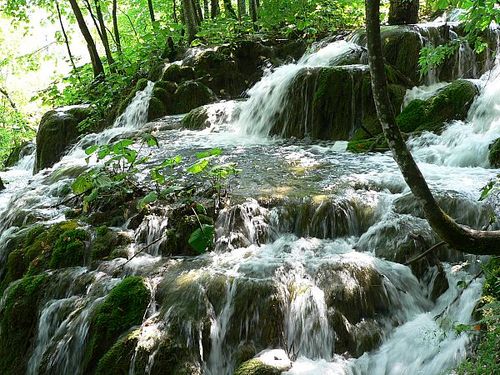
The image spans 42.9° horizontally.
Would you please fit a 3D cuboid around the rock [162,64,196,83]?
[{"bbox_3d":[-0.965,-1.561,8.700,0.451,0.241,0.420,0,11,0],"label":"rock"}]

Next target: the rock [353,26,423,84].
[{"bbox_3d":[1.861,-1.786,8.600,0.919,0.769,0.850,0,11,0],"label":"rock"}]

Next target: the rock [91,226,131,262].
[{"bbox_3d":[-0.966,0.388,4.400,0.269,0.231,0.270,0,11,0],"label":"rock"}]

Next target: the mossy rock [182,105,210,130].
[{"bbox_3d":[-0.631,-0.826,7.500,0.321,0.301,0.360,0,11,0],"label":"mossy rock"}]

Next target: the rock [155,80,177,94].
[{"bbox_3d":[-1.091,-1.306,8.300,0.304,0.179,0.320,0,11,0],"label":"rock"}]

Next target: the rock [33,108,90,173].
[{"bbox_3d":[-1.829,-0.468,6.200,0.530,0.631,0.550,0,11,0],"label":"rock"}]

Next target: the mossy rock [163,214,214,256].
[{"bbox_3d":[-0.435,0.340,4.500,0.357,0.291,0.320,0,11,0],"label":"mossy rock"}]

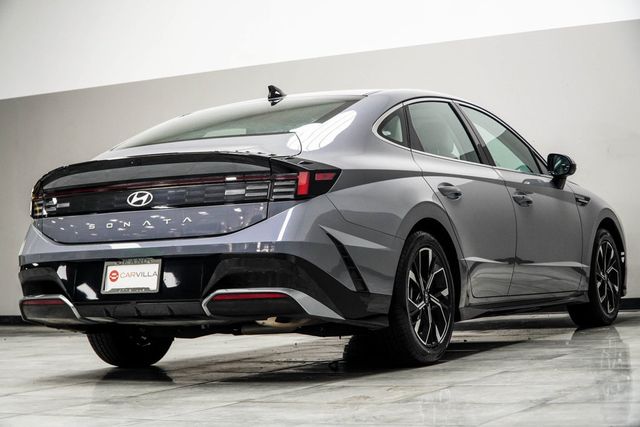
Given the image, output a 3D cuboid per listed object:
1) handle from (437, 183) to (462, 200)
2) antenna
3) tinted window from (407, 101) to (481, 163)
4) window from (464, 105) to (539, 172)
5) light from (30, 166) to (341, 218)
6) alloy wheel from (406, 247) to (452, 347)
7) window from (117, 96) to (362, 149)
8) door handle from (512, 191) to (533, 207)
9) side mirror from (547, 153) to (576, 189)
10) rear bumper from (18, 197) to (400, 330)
[{"bbox_3d":[0.650,-0.106,6.225,0.055,0.055,0.245,-3,-2,30],"label":"handle"},{"bbox_3d":[-0.225,-0.634,6.616,0.065,0.078,0.170,-3,-2,30],"label":"antenna"},{"bbox_3d":[0.636,-0.457,6.671,0.050,0.416,0.733,-31,-16,26],"label":"tinted window"},{"bbox_3d":[1.085,-0.434,7.424,0.050,0.438,0.757,-31,-16,26],"label":"window"},{"bbox_3d":[-0.724,-0.084,5.703,1.720,0.170,0.370,-3,-2,30],"label":"light"},{"bbox_3d":[0.442,0.411,6.043,0.190,0.485,0.485,-3,-2,30],"label":"alloy wheel"},{"bbox_3d":[-0.435,-0.479,6.239,1.150,0.090,0.720,-3,20,30],"label":"window"},{"bbox_3d":[1.157,-0.080,7.093,0.055,0.055,0.245,-3,-2,30],"label":"door handle"},{"bbox_3d":[1.473,-0.262,7.575,0.200,0.185,0.130,-3,-2,30],"label":"side mirror"},{"bbox_3d":[-0.624,0.262,5.838,1.850,0.590,0.810,-3,-2,30],"label":"rear bumper"}]

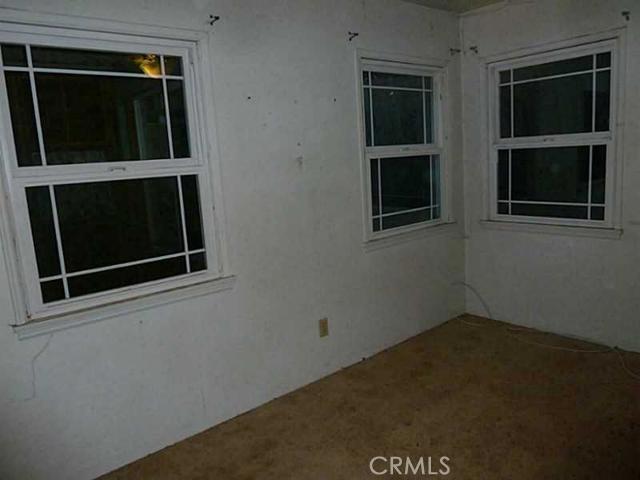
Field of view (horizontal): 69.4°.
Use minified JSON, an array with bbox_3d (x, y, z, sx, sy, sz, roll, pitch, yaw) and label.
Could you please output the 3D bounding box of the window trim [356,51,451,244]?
[{"bbox_3d":[0.643,-0.677,3.366,0.992,1.262,0.080,-11,12,-39],"label":"window trim"}]

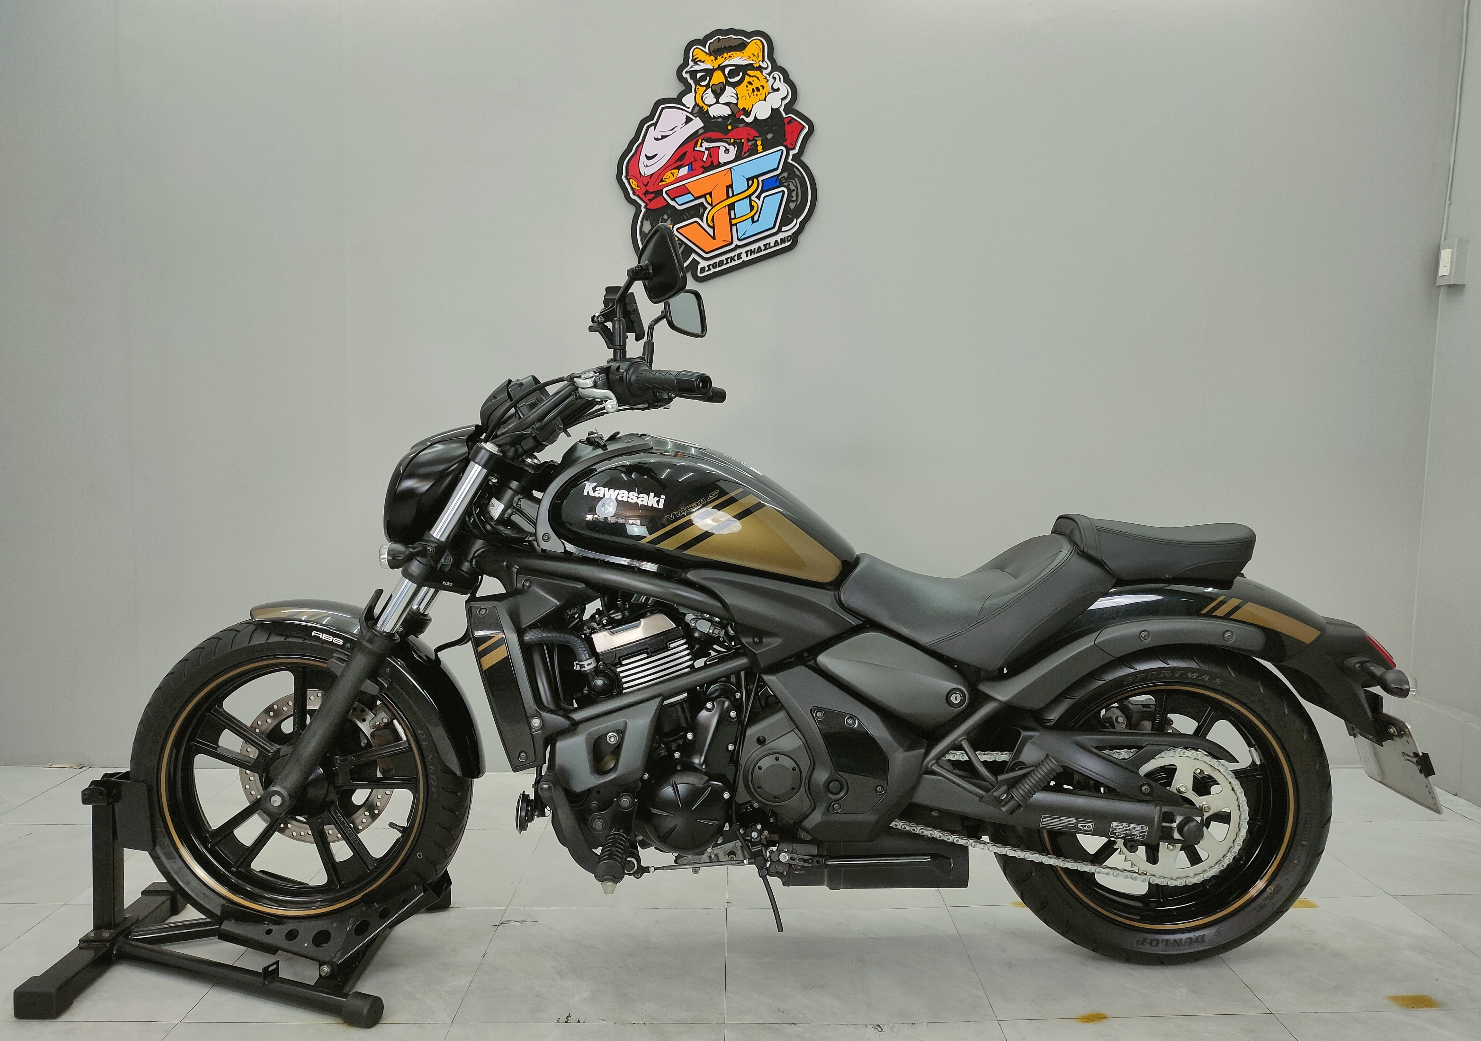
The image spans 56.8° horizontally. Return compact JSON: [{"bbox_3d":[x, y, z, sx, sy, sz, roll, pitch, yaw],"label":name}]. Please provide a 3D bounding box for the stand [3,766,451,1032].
[{"bbox_3d":[-0.915,0.640,2.550,0.640,0.375,0.560,0,5,0],"label":"stand"}]

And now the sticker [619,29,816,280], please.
[{"bbox_3d":[-0.066,-1.010,3.790,0.546,0.684,0.025,0,5,0],"label":"sticker"}]

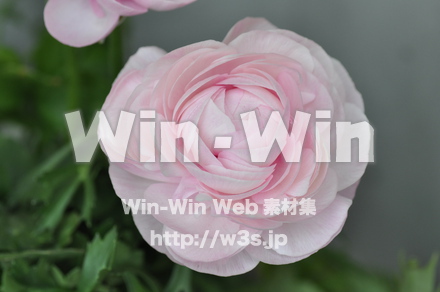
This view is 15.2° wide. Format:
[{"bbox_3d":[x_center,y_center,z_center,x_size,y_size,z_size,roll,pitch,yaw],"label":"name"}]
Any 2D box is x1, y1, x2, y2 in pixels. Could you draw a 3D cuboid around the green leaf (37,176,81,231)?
[{"bbox_3d":[-0.061,0.022,0.620,0.006,0.026,0.006,40,9,4],"label":"green leaf"}]

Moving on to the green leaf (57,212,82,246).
[{"bbox_3d":[-0.052,0.029,0.575,0.005,0.005,0.013,29,68,3],"label":"green leaf"}]

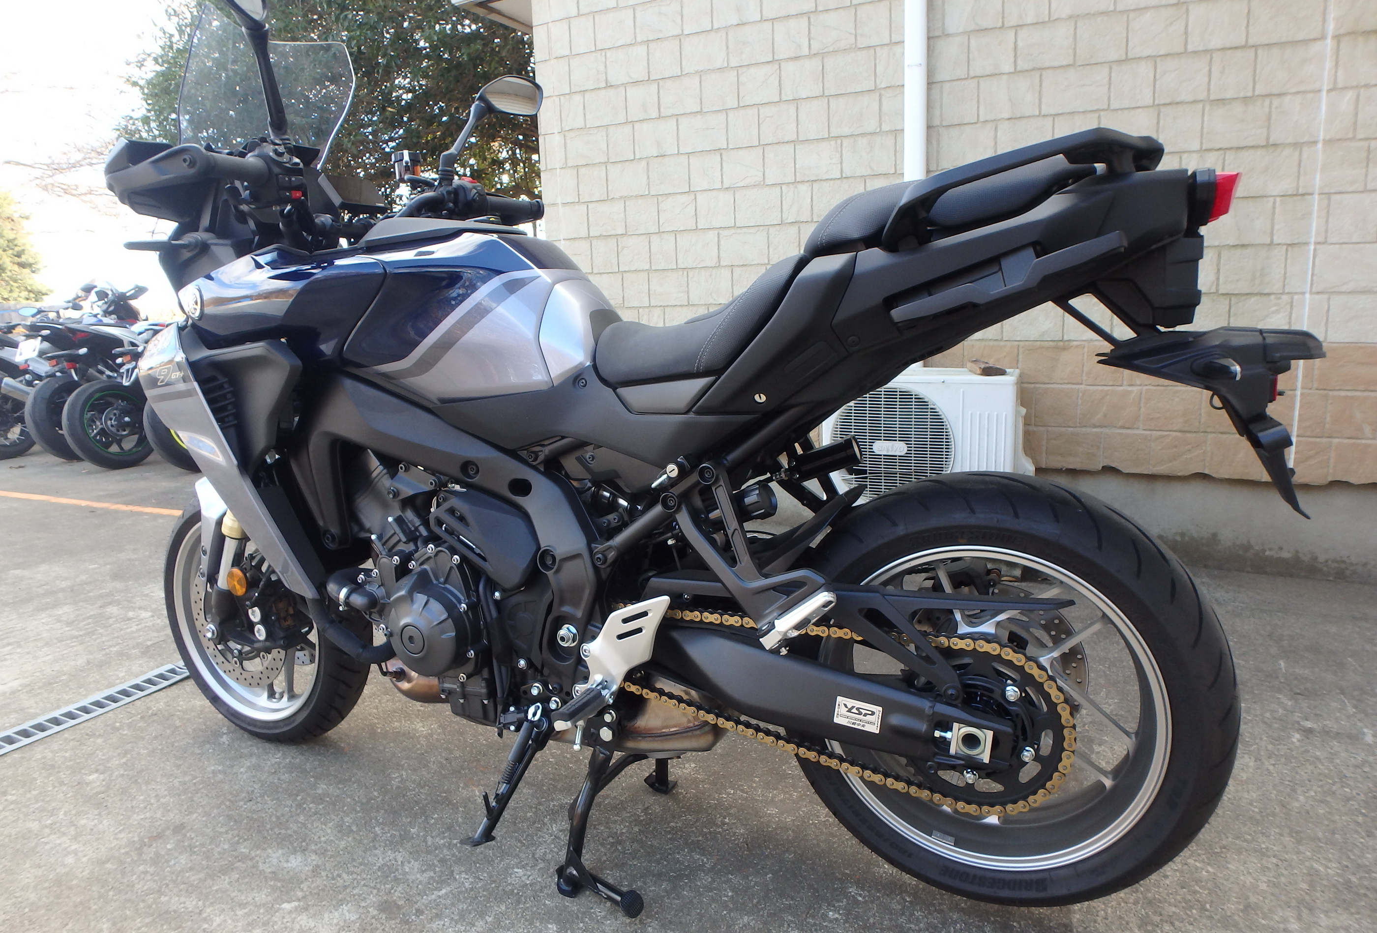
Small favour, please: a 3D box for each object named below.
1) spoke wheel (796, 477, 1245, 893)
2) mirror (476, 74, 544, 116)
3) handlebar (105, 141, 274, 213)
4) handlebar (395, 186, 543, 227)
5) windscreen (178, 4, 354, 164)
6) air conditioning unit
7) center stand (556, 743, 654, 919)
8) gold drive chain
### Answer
[{"bbox_3d":[0.435,0.325,1.224,0.630,0.630,0.180,3,11,24],"label":"spoke wheel"},{"bbox_3d":[-0.380,-0.792,1.784,0.055,0.095,0.175,5,12,32],"label":"mirror"},{"bbox_3d":[-0.719,-0.434,1.246,0.180,0.120,0.230,1,10,16],"label":"handlebar"},{"bbox_3d":[-0.455,-0.542,1.774,0.130,0.085,0.330,5,12,34],"label":"handlebar"},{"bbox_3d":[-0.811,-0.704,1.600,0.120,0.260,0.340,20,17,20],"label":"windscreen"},{"bbox_3d":[0.851,-0.048,2.991,0.680,0.550,0.270,3,11,23],"label":"air conditioning unit"},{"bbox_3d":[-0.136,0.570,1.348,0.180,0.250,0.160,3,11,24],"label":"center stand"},{"bbox_3d":[0.144,0.332,1.236,0.780,0.250,0.028,3,11,24],"label":"gold drive chain"}]

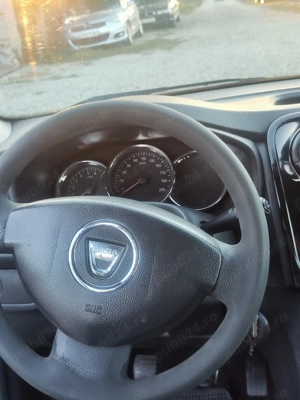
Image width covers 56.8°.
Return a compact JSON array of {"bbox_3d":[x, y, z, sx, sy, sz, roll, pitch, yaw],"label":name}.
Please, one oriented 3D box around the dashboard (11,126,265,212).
[{"bbox_3d":[-0.026,-0.053,0.537,0.420,0.155,0.100,-3,19,6],"label":"dashboard"}]

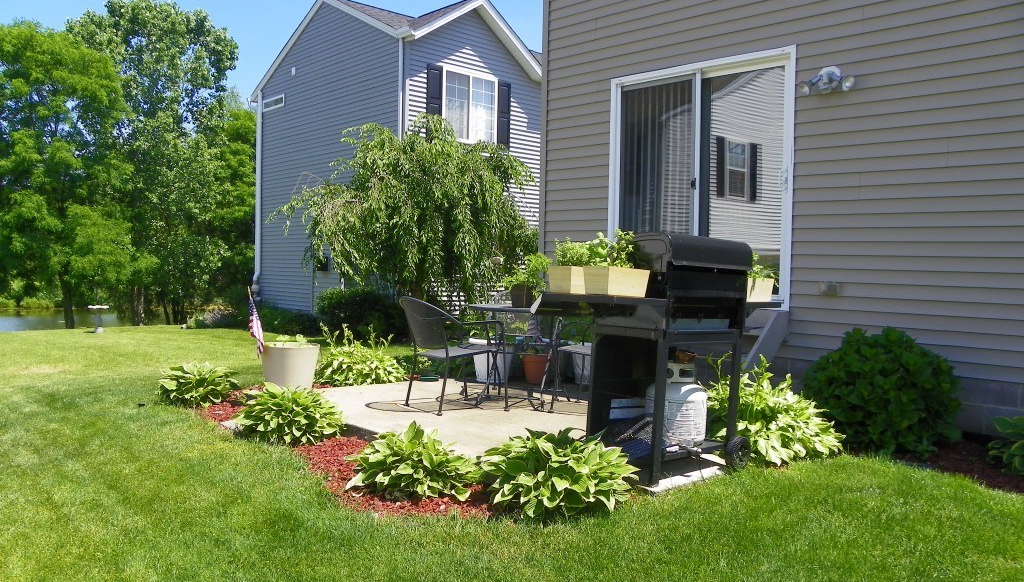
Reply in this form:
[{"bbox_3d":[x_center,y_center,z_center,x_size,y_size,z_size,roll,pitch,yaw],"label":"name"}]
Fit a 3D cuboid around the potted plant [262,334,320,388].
[{"bbox_3d":[-1.915,0.613,6.681,0.490,0.440,0.490,1,1,0],"label":"potted plant"}]

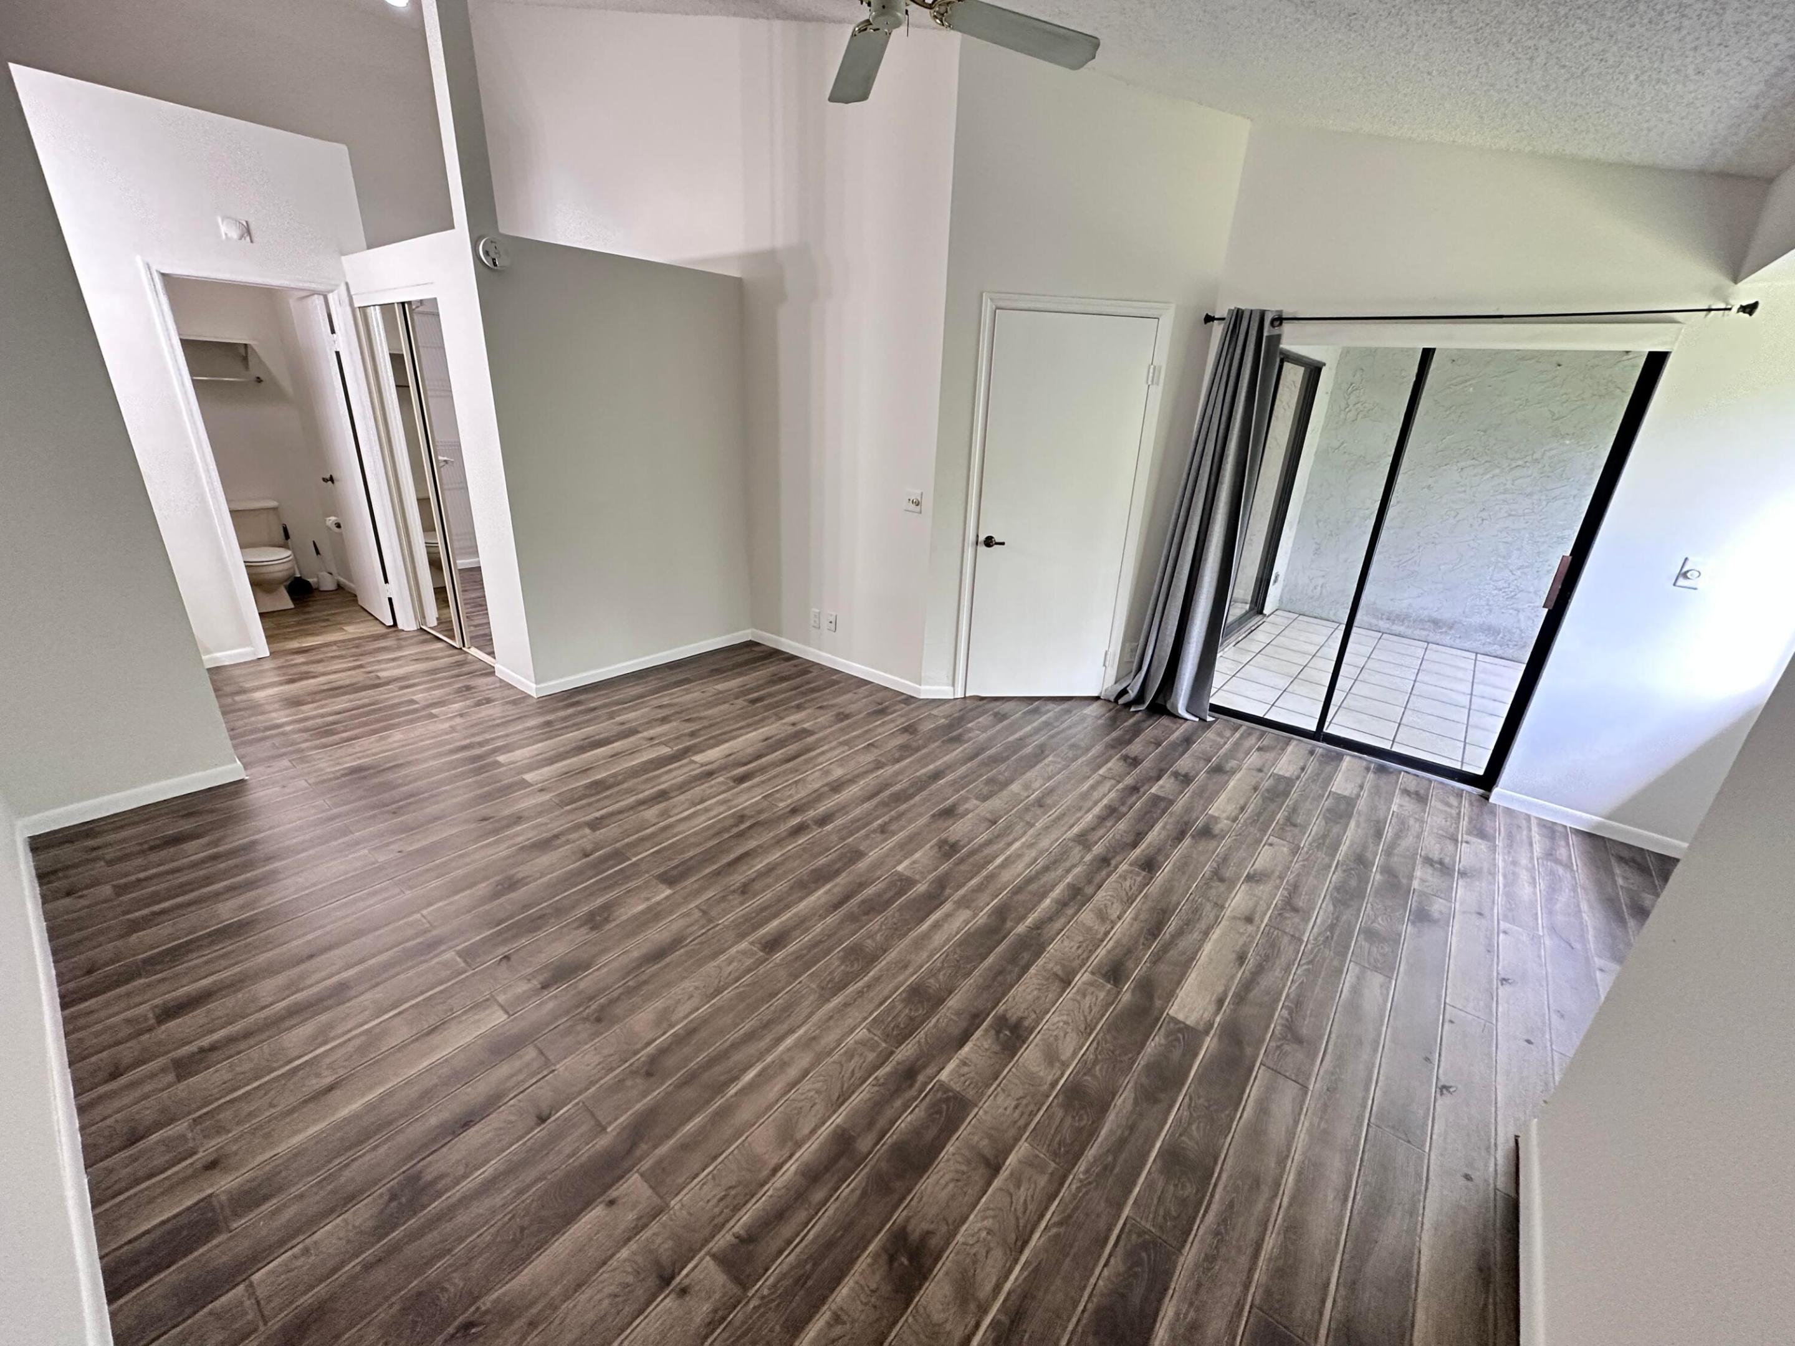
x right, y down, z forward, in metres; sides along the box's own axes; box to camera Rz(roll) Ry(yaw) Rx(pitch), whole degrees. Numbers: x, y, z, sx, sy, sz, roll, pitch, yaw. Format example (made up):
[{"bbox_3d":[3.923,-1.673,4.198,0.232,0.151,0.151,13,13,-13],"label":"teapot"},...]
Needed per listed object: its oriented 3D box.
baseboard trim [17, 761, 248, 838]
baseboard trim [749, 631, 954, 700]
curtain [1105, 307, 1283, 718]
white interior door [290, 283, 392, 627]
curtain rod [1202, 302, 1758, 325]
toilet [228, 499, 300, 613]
[{"bbox_3d":[-2.964,0.484,2.849,0.022,0.080,0.620,18,26,35],"label":"baseboard trim"},{"bbox_3d":[-0.341,-0.069,4.582,1.579,0.086,0.140,17,25,32],"label":"baseboard trim"},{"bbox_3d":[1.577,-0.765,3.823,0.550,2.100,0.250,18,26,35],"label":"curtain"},{"bbox_3d":[-3.663,-1.359,4.800,0.710,2.020,0.040,21,27,38],"label":"white interior door"},{"bbox_3d":[2.277,-1.526,3.102,1.930,0.050,0.060,18,26,35],"label":"curtain rod"},{"bbox_3d":[-4.534,-0.821,5.148,0.700,0.710,0.460,18,26,35],"label":"toilet"}]

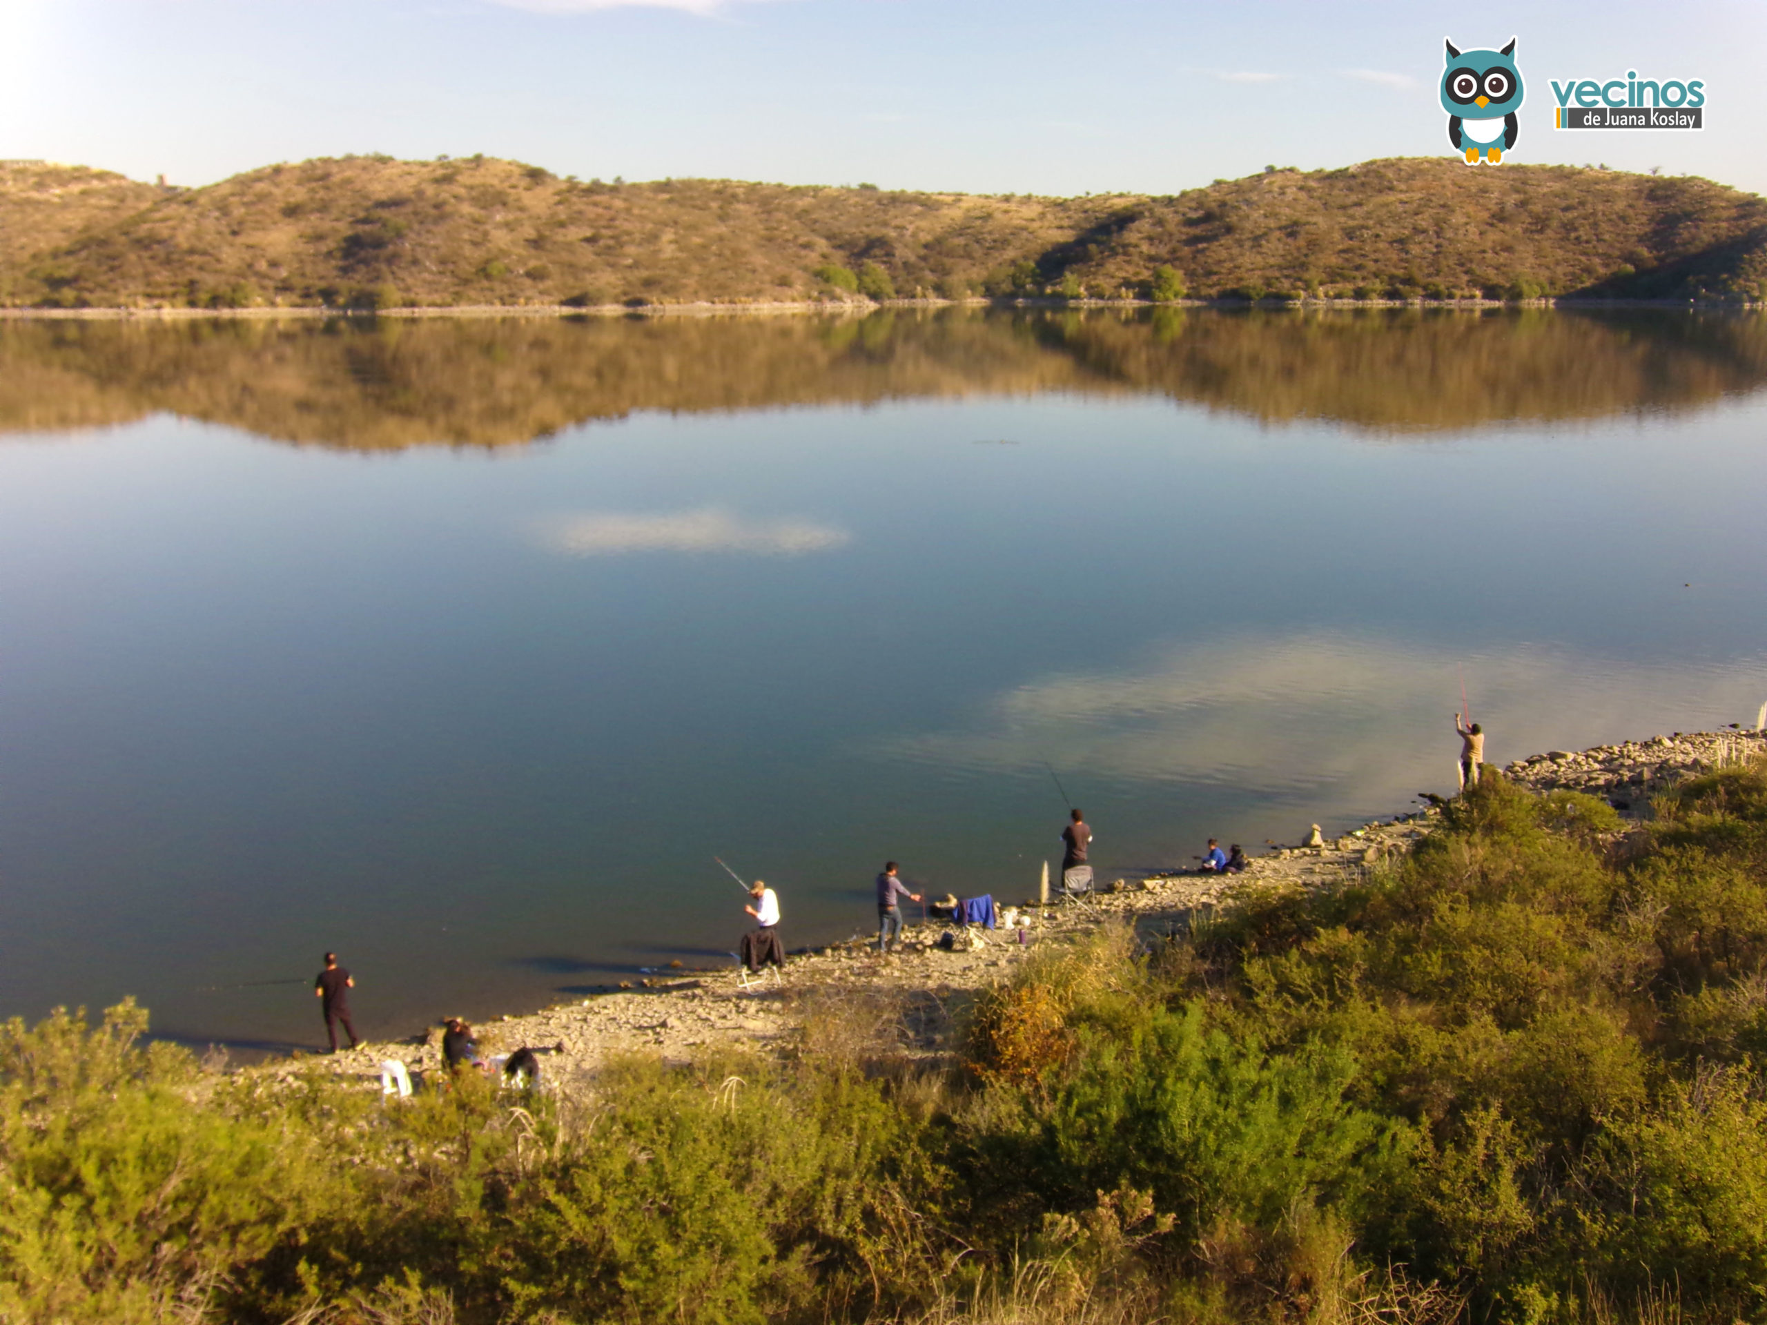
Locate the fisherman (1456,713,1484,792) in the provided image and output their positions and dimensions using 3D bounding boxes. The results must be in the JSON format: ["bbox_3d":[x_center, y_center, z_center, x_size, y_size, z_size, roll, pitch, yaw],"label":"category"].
[{"bbox_3d":[13.680,2.140,48.800,0.620,1.920,0.550,-6,13,-27],"label":"fisherman"}]

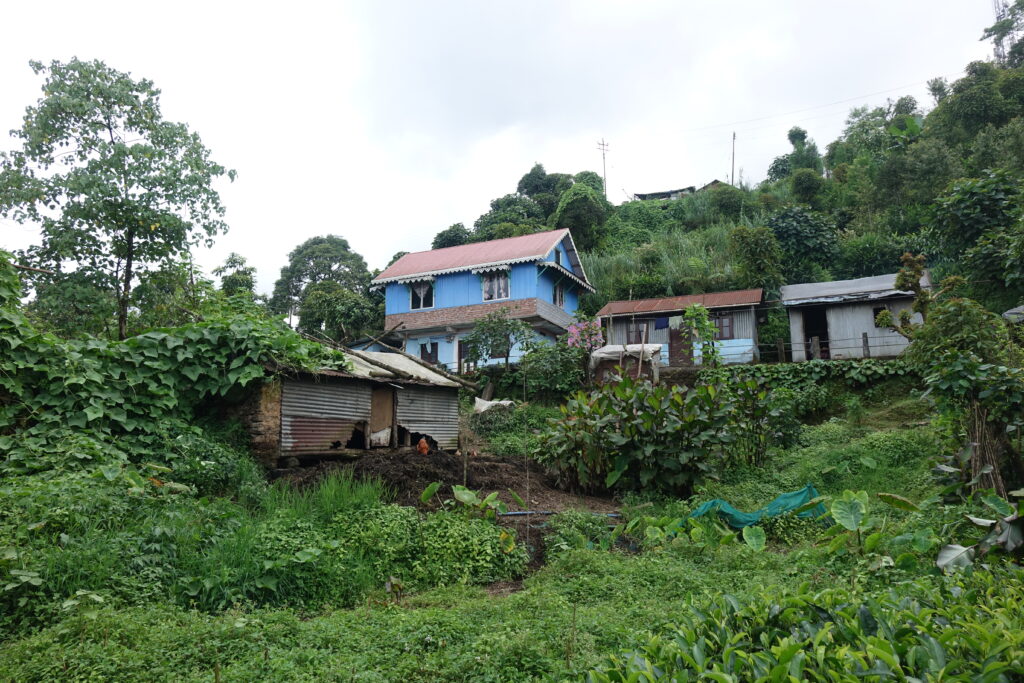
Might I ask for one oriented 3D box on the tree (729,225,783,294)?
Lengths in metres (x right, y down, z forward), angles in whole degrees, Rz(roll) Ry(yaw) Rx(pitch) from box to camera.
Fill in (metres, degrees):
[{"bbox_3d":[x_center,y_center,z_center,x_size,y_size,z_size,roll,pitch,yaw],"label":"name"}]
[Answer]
[{"bbox_3d":[11.281,-3.530,31.500,2.532,3.700,2.500,-1,-9,0],"label":"tree"}]

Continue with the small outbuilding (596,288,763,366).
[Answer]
[{"bbox_3d":[6.802,-0.344,27.321,6.050,3.000,3.650,-4,-9,18],"label":"small outbuilding"}]

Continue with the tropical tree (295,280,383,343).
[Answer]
[{"bbox_3d":[-8.290,-0.870,33.000,4.169,4.115,3.900,-1,-9,0],"label":"tropical tree"}]

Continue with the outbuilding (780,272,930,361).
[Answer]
[{"bbox_3d":[12.755,-0.740,25.416,4.950,3.150,3.650,-5,-10,20],"label":"outbuilding"}]

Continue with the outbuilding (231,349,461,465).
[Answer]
[{"bbox_3d":[-3.710,1.280,15.319,2.900,2.650,5.700,-7,-11,33],"label":"outbuilding"}]

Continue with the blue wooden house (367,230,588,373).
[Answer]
[{"bbox_3d":[-1.160,-1.379,30.960,8.350,6.300,6.400,-5,-10,23],"label":"blue wooden house"}]

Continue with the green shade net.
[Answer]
[{"bbox_3d":[3.344,2.261,9.300,1.842,0.620,0.750,-1,-9,0],"label":"green shade net"}]

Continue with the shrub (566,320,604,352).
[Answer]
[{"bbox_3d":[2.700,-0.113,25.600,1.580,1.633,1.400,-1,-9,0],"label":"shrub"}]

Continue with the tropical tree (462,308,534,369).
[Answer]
[{"bbox_3d":[-0.502,-0.037,25.400,2.625,2.431,2.400,-1,-9,0],"label":"tropical tree"}]

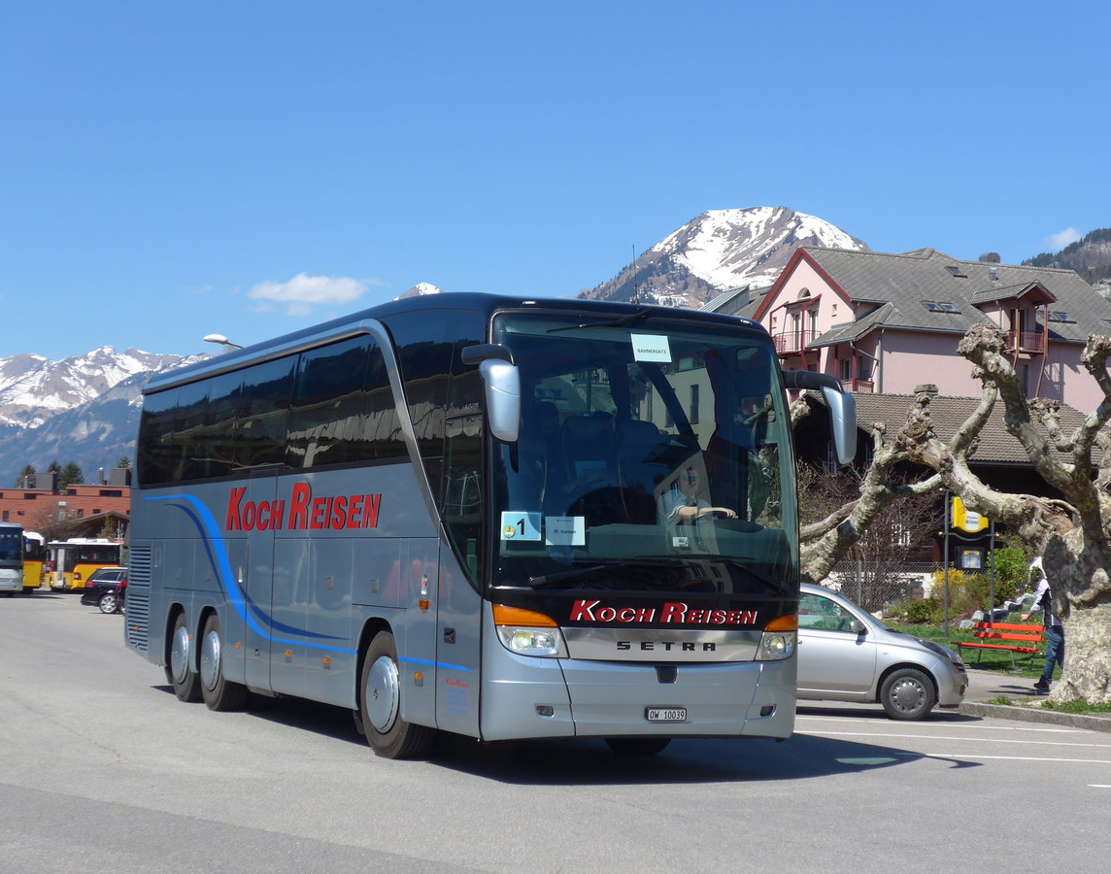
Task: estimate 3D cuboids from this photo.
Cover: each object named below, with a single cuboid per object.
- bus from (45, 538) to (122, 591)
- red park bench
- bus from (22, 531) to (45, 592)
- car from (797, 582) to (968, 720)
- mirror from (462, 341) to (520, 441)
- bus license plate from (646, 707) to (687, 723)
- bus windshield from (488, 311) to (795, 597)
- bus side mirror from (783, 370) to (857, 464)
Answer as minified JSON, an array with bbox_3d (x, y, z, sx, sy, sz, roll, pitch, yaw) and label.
[{"bbox_3d":[-26.059,7.023,114.704,2.500,2.950,10.000,3,-4,-22],"label":"bus"},{"bbox_3d":[7.841,3.727,37.000,0.580,0.780,1.820,4,-4,-30],"label":"red park bench"},{"bbox_3d":[-29.535,6.737,112.133,2.550,3.200,12.000,3,-4,-22],"label":"bus"},{"bbox_3d":[3.135,2.483,24.835,3.720,1.540,1.660,1,-4,16],"label":"car"},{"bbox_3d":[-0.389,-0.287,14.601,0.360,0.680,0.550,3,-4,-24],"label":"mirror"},{"bbox_3d":[0.795,1.990,14.929,0.310,0.090,0.020,3,-4,-24],"label":"bus license plate"},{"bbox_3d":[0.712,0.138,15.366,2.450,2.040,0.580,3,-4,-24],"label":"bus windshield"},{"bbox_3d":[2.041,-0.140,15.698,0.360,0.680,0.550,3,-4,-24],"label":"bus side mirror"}]

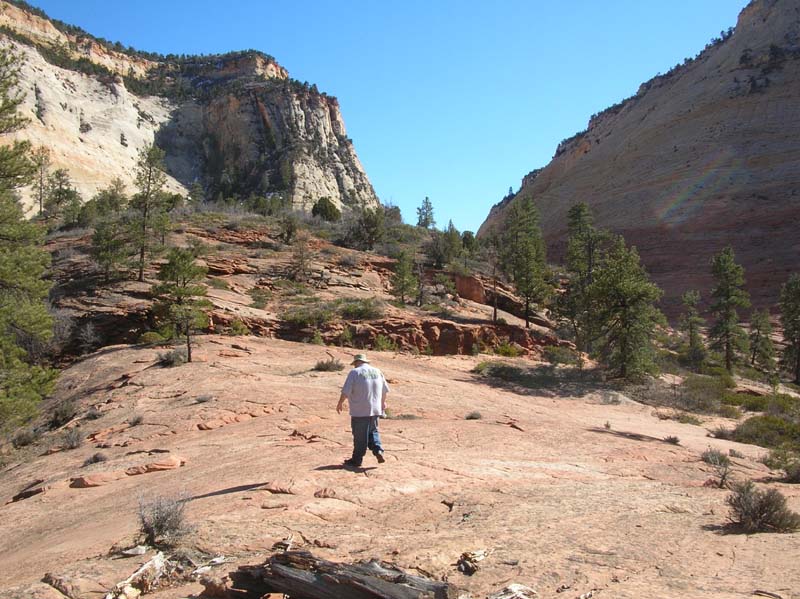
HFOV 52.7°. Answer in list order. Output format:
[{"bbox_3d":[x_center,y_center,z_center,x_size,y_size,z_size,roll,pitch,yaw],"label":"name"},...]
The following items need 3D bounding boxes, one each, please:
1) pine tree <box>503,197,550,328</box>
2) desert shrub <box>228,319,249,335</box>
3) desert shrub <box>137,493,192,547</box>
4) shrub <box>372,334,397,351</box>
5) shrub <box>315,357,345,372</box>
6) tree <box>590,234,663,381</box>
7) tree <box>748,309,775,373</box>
[{"bbox_3d":[6.986,-2.060,45.000,2.509,7.274,2.509,0,-3,9],"label":"pine tree"},{"bbox_3d":[-6.992,1.169,35.000,0.866,0.693,0.779,0,-2,0],"label":"desert shrub"},{"bbox_3d":[-2.127,1.987,7.300,0.491,0.478,0.480,0,-3,0],"label":"desert shrub"},{"bbox_3d":[-0.633,1.755,33.000,0.950,0.640,0.931,0,-3,0],"label":"shrub"},{"bbox_3d":[-2.267,2.091,26.000,0.936,0.504,0.917,0,-3,0],"label":"shrub"},{"bbox_3d":[9.287,0.327,33.000,2.960,5.739,2.960,-1,-3,16],"label":"tree"},{"bbox_3d":[22.359,2.536,50.000,1.576,3.919,1.576,-1,-3,24],"label":"tree"}]

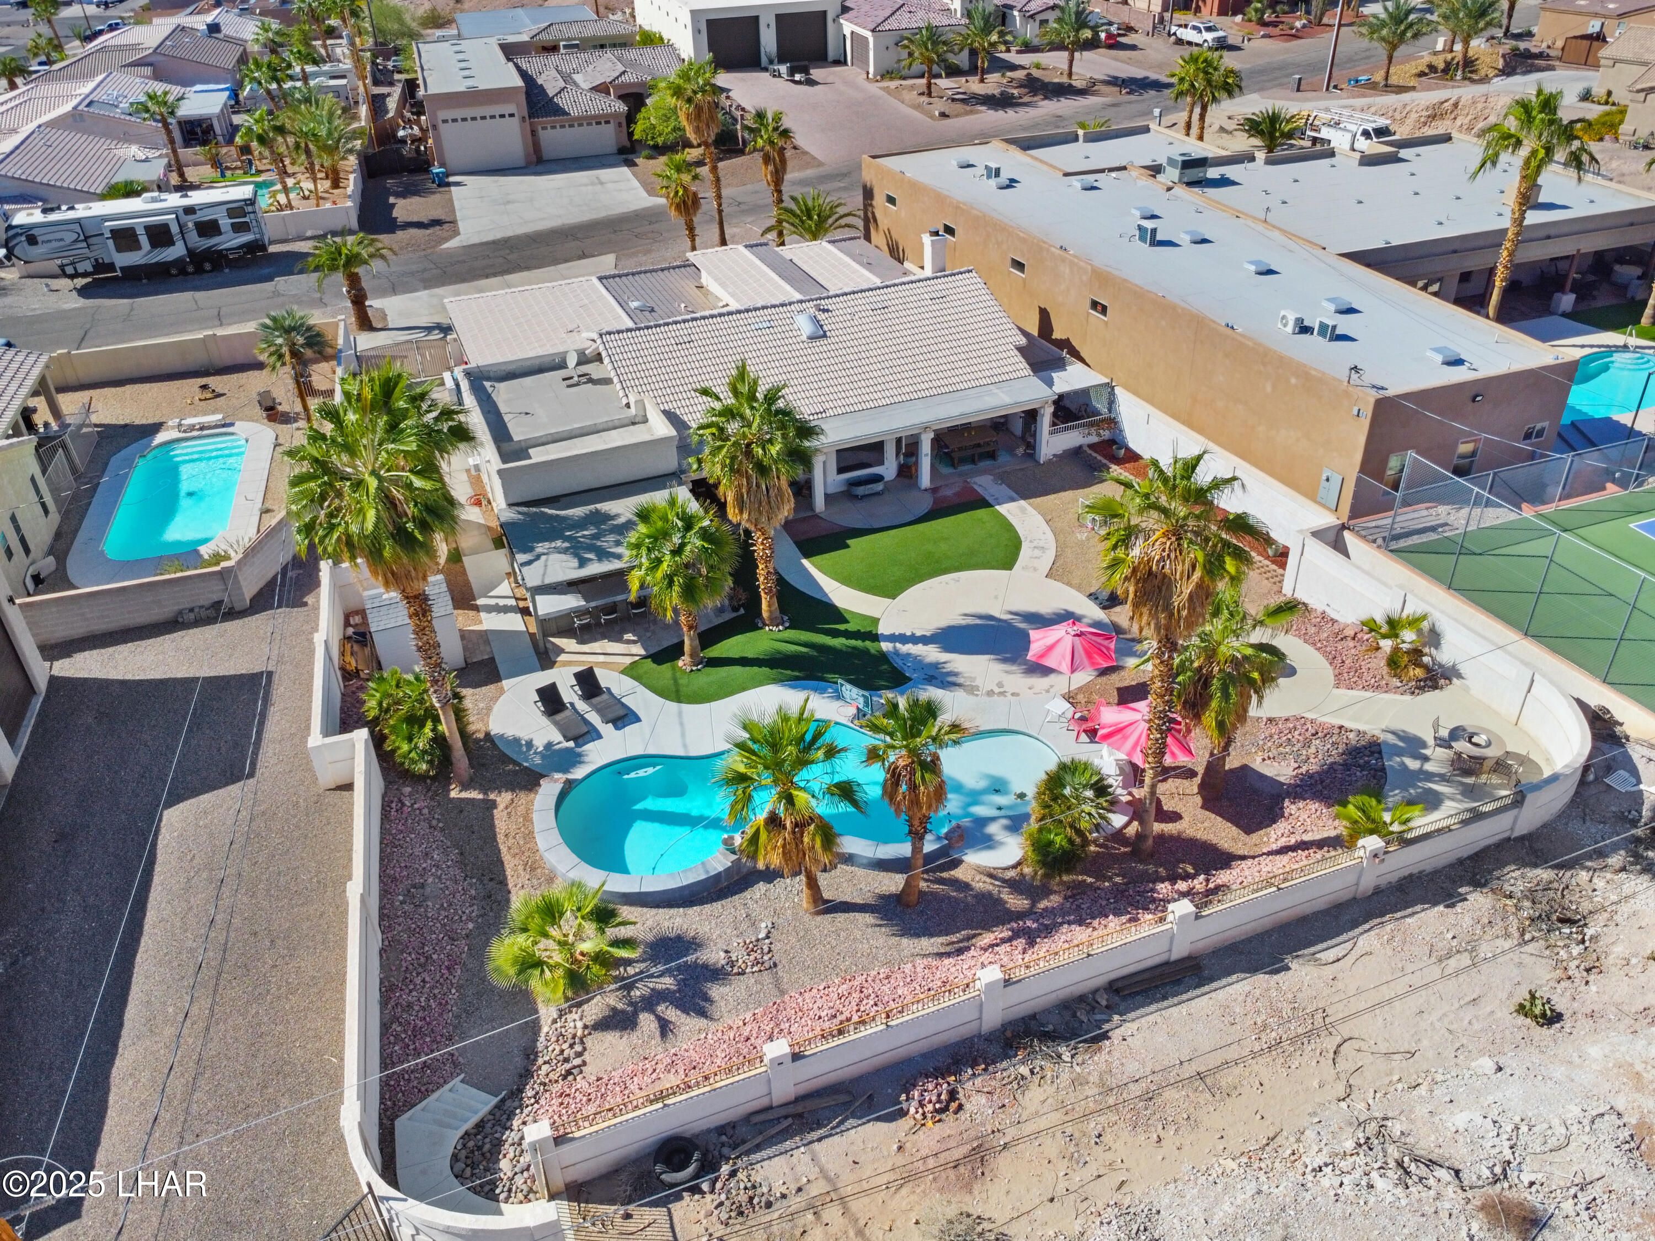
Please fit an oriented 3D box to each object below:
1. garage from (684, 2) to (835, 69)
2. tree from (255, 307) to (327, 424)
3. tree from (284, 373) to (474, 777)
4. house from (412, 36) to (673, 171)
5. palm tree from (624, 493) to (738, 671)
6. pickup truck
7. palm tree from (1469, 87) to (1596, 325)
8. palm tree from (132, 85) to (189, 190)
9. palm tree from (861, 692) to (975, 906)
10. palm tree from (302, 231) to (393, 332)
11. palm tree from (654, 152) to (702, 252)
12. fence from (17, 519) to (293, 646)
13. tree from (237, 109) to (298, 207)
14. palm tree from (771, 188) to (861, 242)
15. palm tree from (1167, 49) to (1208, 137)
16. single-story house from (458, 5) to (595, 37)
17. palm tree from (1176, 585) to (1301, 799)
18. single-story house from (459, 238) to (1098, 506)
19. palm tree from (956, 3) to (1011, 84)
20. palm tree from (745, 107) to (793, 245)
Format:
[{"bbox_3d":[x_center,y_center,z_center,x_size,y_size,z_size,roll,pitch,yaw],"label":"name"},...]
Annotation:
[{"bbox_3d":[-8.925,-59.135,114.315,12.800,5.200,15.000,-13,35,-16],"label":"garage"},{"bbox_3d":[-22.191,-10.368,47.266,3.000,5.000,3.000,-13,35,-16],"label":"tree"},{"bbox_3d":[-8.679,-0.231,24.664,3.600,9.600,3.600,-15,35,-19],"label":"tree"},{"bbox_3d":[-21.229,-41.054,90.033,20.300,5.800,24.000,-11,33,-14],"label":"house"},{"bbox_3d":[-3.712,-0.874,30.008,3.100,4.930,3.100,-7,32,-7],"label":"palm tree"},{"bbox_3d":[35.000,-55.060,108.100,2.050,1.950,6.200,-15,34,-18],"label":"pickup truck"},{"bbox_3d":[29.293,-17.030,48.771,5.100,9.580,5.100,15,36,26],"label":"palm tree"},{"bbox_3d":[-48.201,-35.225,83.931,4.300,6.220,4.300,-18,35,-23],"label":"palm tree"},{"bbox_3d":[1.732,3.814,22.457,2.100,4.900,2.100,0,33,4],"label":"palm tree"},{"bbox_3d":[-23.167,-16.691,56.093,4.200,5.000,4.200,-13,35,-16],"label":"palm tree"},{"bbox_3d":[-7.390,-20.975,58.957,2.800,5.370,2.800,-6,32,-5],"label":"palm tree"},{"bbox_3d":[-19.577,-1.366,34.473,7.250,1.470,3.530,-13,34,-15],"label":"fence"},{"bbox_3d":[-36.735,-30.580,76.259,3.000,6.400,3.000,-16,35,-19],"label":"tree"},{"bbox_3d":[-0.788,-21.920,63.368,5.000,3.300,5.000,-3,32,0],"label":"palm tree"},{"bbox_3d":[24.028,-34.994,76.658,2.900,5.800,2.900,7,34,14],"label":"palm tree"},{"bbox_3d":[-31.138,-60.964,120.887,14.500,4.000,18.000,-13,35,-16],"label":"single-story house"},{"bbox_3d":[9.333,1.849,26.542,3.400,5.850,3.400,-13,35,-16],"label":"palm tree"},{"bbox_3d":[-4.130,-10.699,45.113,20.300,5.600,20.400,-15,34,-19],"label":"single-story house"},{"bbox_3d":[12.086,-44.688,89.329,4.500,5.240,4.500,2,32,7],"label":"palm tree"},{"bbox_3d":[-2.860,-23.094,60.550,2.800,6.960,2.800,-3,32,-1],"label":"palm tree"}]

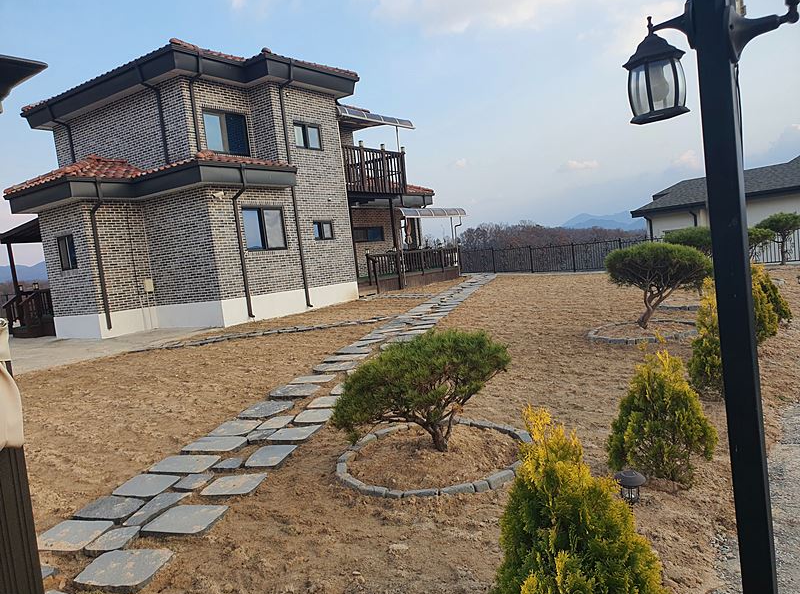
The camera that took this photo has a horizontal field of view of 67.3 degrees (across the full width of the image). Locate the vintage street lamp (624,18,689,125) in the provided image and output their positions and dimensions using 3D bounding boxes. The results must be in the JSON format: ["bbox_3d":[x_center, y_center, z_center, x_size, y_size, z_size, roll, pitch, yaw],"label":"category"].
[{"bbox_3d":[0.648,-0.574,1.511,0.154,0.247,0.154,-5,5,25],"label":"vintage street lamp"}]

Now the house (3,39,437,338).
[{"bbox_3d":[-4.910,-3.708,23.398,9.350,7.950,18.000,-4,5,34],"label":"house"}]

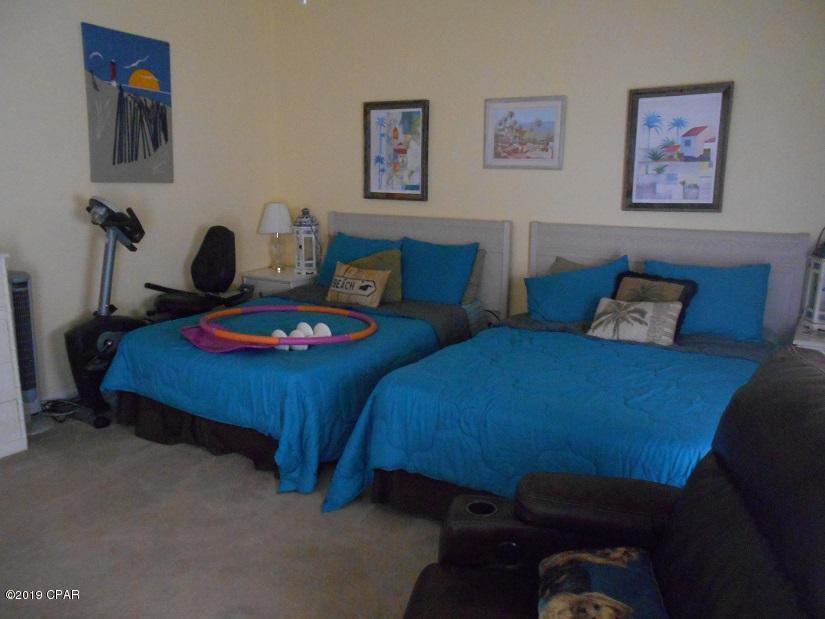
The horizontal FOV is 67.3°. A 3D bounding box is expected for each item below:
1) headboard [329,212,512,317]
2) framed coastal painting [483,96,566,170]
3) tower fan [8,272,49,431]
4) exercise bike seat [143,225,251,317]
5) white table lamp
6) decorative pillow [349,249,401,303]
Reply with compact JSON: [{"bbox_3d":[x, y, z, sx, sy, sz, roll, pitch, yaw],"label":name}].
[{"bbox_3d":[0.011,-0.128,4.862,1.620,1.173,0.070,8,13,31],"label":"headboard"},{"bbox_3d":[0.759,-1.199,4.236,0.587,0.480,0.030,8,13,31],"label":"framed coastal painting"},{"bbox_3d":[-2.210,0.245,3.546,0.230,0.890,0.230,-8,14,-38],"label":"tower fan"},{"bbox_3d":[-1.520,-0.293,4.458,0.490,0.600,0.620,6,12,23],"label":"exercise bike seat"},{"bbox_3d":[-1.165,-0.613,5.321,0.290,0.580,0.290,1,11,0],"label":"white table lamp"},{"bbox_3d":[-0.217,-0.255,4.380,0.480,0.420,0.150,4,-11,16],"label":"decorative pillow"}]

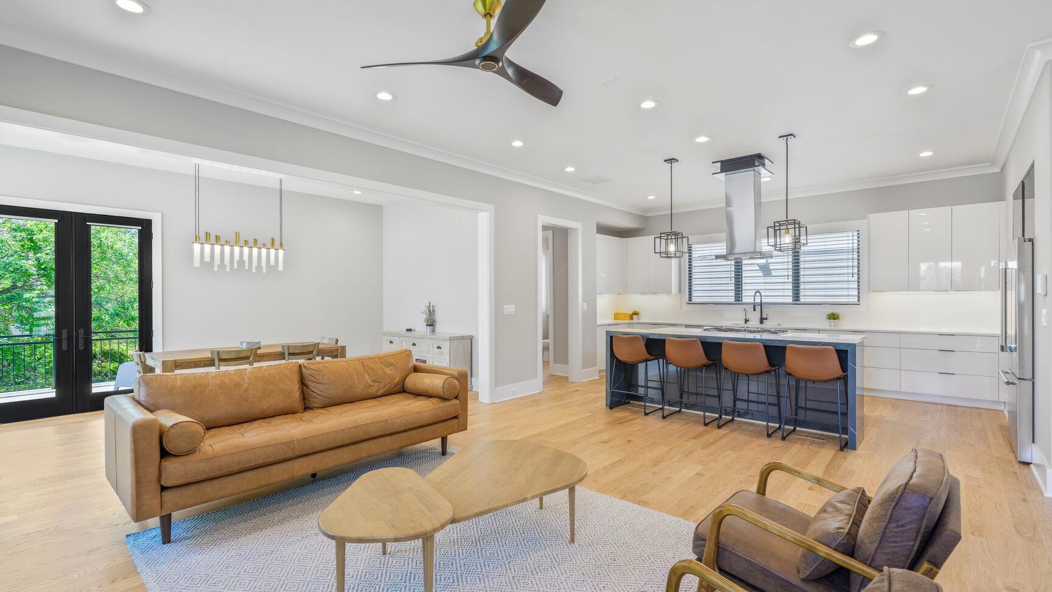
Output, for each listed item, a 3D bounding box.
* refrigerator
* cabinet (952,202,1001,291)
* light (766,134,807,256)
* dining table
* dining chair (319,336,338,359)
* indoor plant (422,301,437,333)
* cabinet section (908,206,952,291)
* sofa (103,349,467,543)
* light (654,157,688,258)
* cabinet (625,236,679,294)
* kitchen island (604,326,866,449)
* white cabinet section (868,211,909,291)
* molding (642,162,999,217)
[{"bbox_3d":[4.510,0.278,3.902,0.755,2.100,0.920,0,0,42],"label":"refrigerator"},{"bbox_3d":[5.750,-0.604,5.993,0.431,1.089,0.360,0,0,42],"label":"cabinet"},{"bbox_3d":[2.717,-1.067,4.856,0.300,1.195,0.300,0,0,42],"label":"light"},{"bbox_3d":[-3.037,0.970,5.195,0.845,0.755,1.750,0,0,42],"label":"dining table"},{"bbox_3d":[-2.822,0.980,6.135,0.460,0.840,0.520,0,0,42],"label":"dining chair"},{"bbox_3d":[-1.439,0.329,6.901,0.200,0.480,0.200,0,0,0],"label":"indoor plant"},{"bbox_3d":[5.255,-0.590,6.077,0.419,1.058,0.345,0,0,42],"label":"cabinet section"},{"bbox_3d":[-1.601,0.911,3.511,0.985,0.850,2.220,0,0,42],"label":"sofa"},{"bbox_3d":[1.795,-1.062,5.743,0.300,1.200,0.300,0,0,42],"label":"light"},{"bbox_3d":[2.394,-0.568,8.823,0.930,1.080,0.330,0,0,42],"label":"cabinet"},{"bbox_3d":[2.346,0.901,5.405,2.560,0.946,1.165,0,0,42],"label":"kitchen island"},{"bbox_3d":[4.942,-0.588,6.359,0.423,1.058,0.345,0,0,42],"label":"white cabinet section"},{"bbox_3d":[4.185,-1.623,7.556,4.900,0.100,0.105,0,0,42],"label":"molding"}]

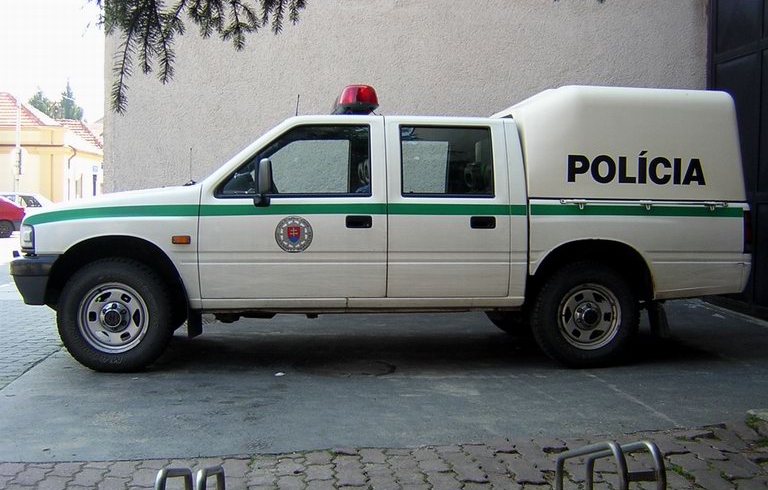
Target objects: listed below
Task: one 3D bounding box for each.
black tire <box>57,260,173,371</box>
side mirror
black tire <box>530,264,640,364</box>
[{"bbox_3d":[-1.683,0.445,5.035,0.705,0.700,0.220,0,3,-5],"label":"black tire"},{"bbox_3d":[-0.744,-0.378,4.890,0.110,0.295,0.210,0,3,-5],"label":"side mirror"},{"bbox_3d":[1.332,0.457,5.310,0.705,0.700,0.220,0,3,-5],"label":"black tire"}]

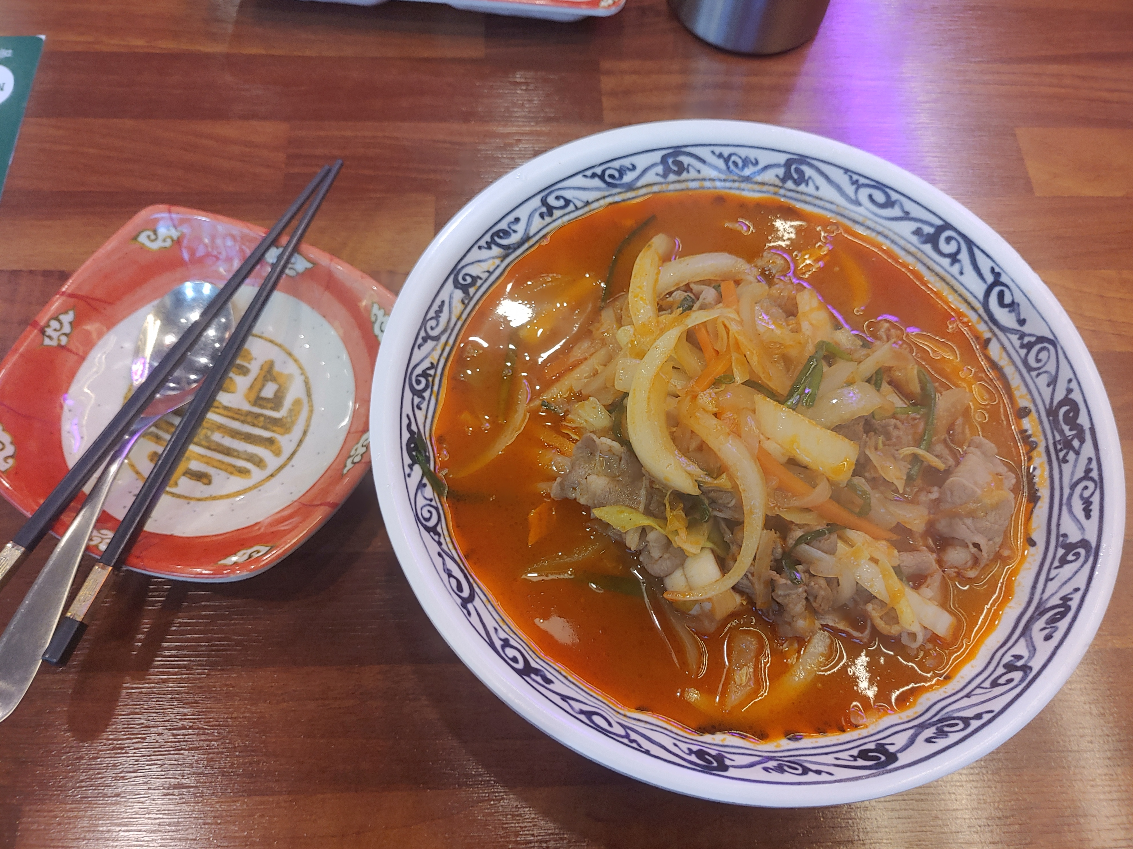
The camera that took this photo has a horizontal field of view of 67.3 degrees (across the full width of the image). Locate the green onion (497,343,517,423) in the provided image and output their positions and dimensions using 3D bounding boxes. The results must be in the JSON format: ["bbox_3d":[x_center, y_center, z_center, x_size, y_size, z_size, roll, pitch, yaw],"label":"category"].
[{"bbox_3d":[-0.022,-0.015,0.313,0.004,0.004,0.033,6,64,0],"label":"green onion"}]

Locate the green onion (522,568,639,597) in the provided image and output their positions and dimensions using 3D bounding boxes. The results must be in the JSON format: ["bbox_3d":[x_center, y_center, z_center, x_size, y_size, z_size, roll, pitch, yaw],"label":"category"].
[{"bbox_3d":[0.005,0.052,0.281,0.038,0.004,0.006,6,64,0],"label":"green onion"}]

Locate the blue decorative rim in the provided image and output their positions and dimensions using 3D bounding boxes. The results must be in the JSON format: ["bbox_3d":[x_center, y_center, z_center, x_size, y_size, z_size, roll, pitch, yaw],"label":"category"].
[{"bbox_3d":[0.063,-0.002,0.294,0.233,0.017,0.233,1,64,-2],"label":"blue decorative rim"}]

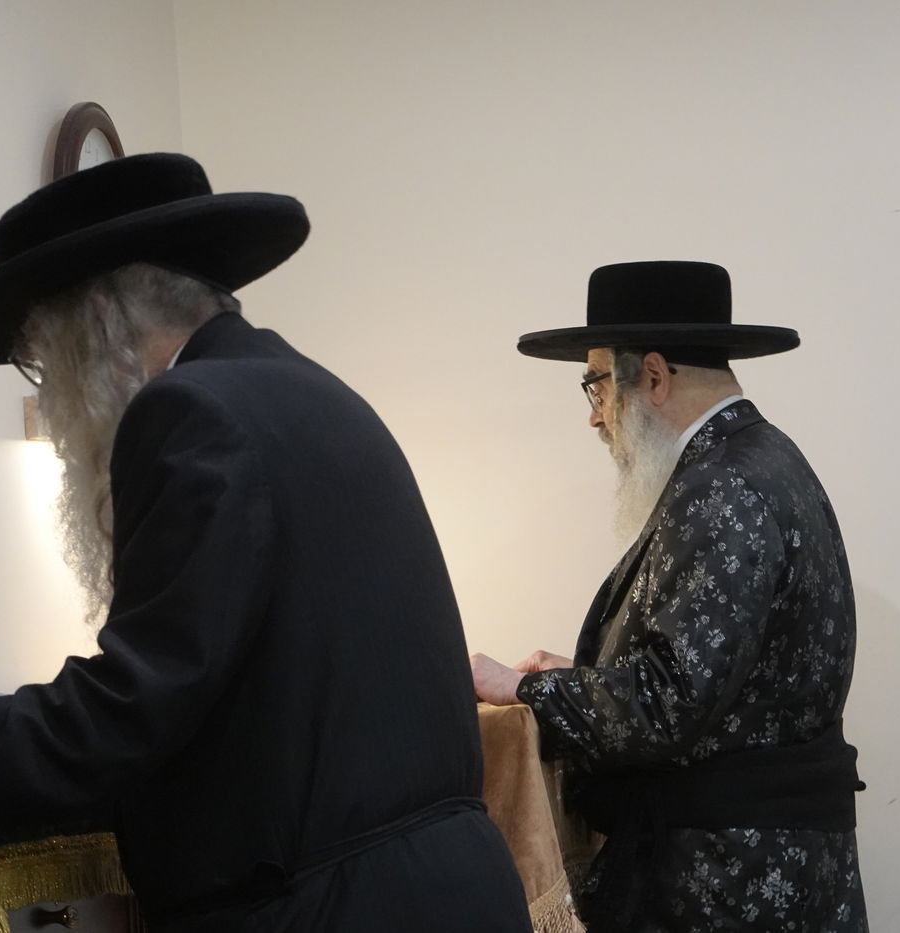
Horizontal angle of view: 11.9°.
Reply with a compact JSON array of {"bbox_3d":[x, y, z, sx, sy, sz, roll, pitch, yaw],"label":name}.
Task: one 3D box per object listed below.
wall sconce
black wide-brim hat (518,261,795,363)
[{"bbox_3d":[-0.595,-0.072,6.553,0.070,0.070,0.090,-4,-3,17],"label":"wall sconce"},{"bbox_3d":[0.299,-0.229,6.200,0.410,0.120,0.395,-1,-4,0],"label":"black wide-brim hat"}]

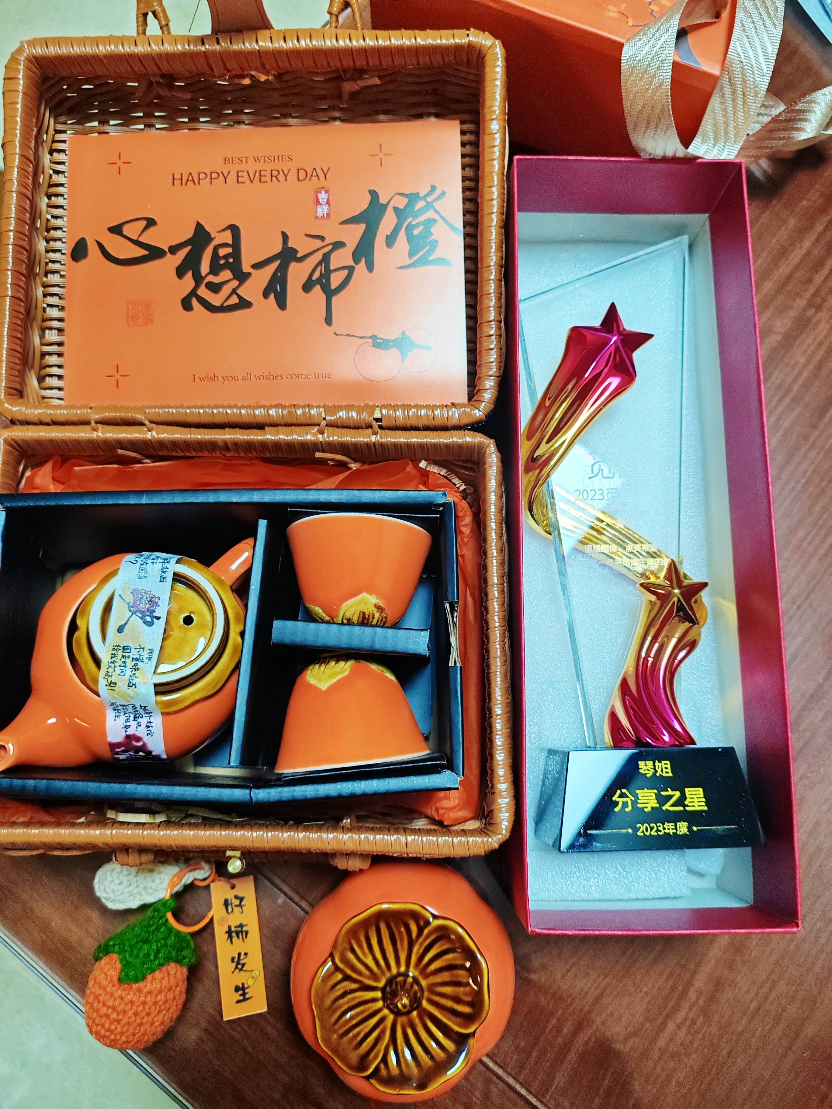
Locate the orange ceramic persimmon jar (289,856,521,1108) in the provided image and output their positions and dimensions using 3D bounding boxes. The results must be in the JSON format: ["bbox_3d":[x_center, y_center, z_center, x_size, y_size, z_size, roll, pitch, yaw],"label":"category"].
[{"bbox_3d":[-0.006,0.191,0.393,0.099,0.077,0.099,0,79,-1],"label":"orange ceramic persimmon jar"}]

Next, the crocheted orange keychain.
[{"bbox_3d":[-0.131,0.190,0.409,0.058,0.040,0.083,5,79,0],"label":"crocheted orange keychain"}]

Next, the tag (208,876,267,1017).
[{"bbox_3d":[-0.087,0.193,0.427,0.021,0.003,0.063,-8,80,-3],"label":"tag"}]

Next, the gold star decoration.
[{"bbox_3d":[0.122,0.018,0.409,0.033,0.012,0.032,1,79,-1],"label":"gold star decoration"}]

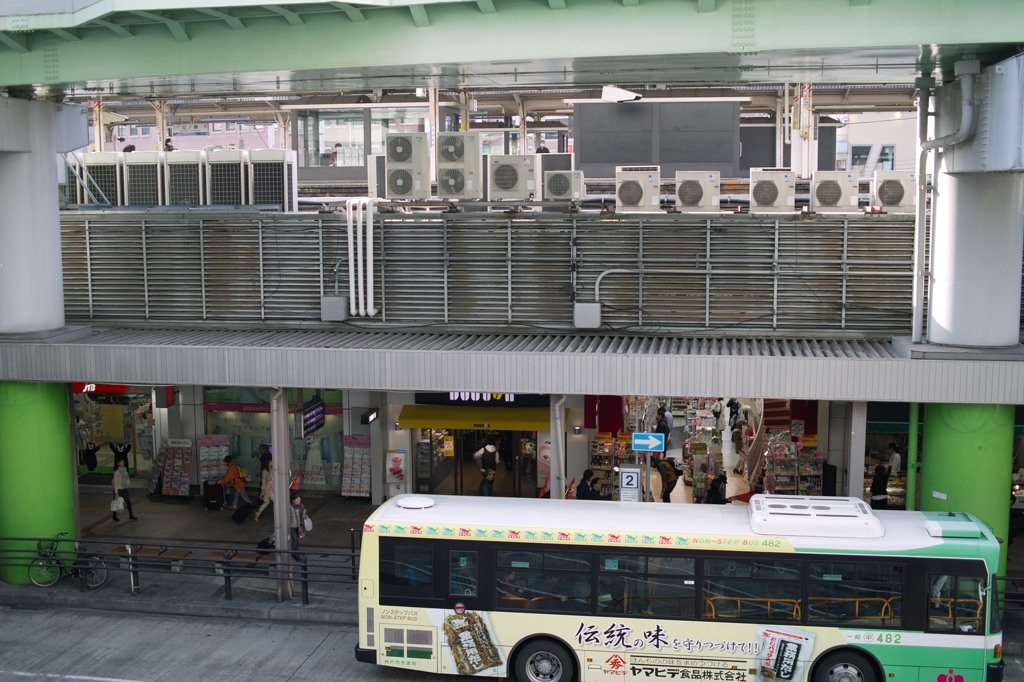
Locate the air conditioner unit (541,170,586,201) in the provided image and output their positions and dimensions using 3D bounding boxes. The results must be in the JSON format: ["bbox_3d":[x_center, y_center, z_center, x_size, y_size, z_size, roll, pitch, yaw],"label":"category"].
[{"bbox_3d":[1.140,-3.410,25.526,0.805,0.598,0.310,1,7,8],"label":"air conditioner unit"}]

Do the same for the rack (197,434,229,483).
[{"bbox_3d":[-8.108,3.395,31.565,0.840,1.720,0.450,-1,6,-6],"label":"rack"}]

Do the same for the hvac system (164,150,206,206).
[{"bbox_3d":[-7.320,-3.581,26.713,0.900,1.500,0.720,1,6,10],"label":"hvac system"}]

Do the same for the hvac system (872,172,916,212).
[{"bbox_3d":[8.145,-3.144,24.667,0.893,0.876,0.330,1,7,8],"label":"hvac system"}]

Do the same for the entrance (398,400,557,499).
[{"bbox_3d":[-0.683,3.017,29.715,4.282,2.632,0.900,1,7,8],"label":"entrance"}]

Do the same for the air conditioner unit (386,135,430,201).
[{"bbox_3d":[-2.170,-3.712,24.838,0.905,1.385,0.330,1,6,10],"label":"air conditioner unit"}]

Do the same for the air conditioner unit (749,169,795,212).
[{"bbox_3d":[5.505,-3.141,24.617,0.908,0.885,0.340,1,6,10],"label":"air conditioner unit"}]

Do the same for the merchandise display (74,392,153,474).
[{"bbox_3d":[-11.877,2.773,34.865,2.250,2.380,0.600,1,6,10],"label":"merchandise display"}]

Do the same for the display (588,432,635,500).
[{"bbox_3d":[2.713,3.427,31.522,1.220,1.820,0.450,1,6,10],"label":"display"}]

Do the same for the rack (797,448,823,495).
[{"bbox_3d":[7.367,3.537,28.803,0.564,1.804,0.450,1,7,8],"label":"rack"}]

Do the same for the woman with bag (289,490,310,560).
[{"bbox_3d":[-4.737,4.105,25.834,0.420,1.560,0.500,5,8,38],"label":"woman with bag"}]

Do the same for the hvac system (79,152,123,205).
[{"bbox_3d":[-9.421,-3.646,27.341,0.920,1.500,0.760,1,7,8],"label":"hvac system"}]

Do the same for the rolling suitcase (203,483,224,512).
[{"bbox_3d":[-7.772,4.003,30.390,0.500,0.770,0.330,0,6,0],"label":"rolling suitcase"}]

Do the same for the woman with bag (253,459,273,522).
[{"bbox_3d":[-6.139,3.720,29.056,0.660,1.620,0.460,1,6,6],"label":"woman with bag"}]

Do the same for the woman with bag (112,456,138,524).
[{"bbox_3d":[-9.746,3.709,29.225,0.580,1.620,0.460,3,7,24],"label":"woman with bag"}]

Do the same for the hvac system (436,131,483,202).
[{"bbox_3d":[-1.145,-3.876,25.807,0.940,1.430,0.330,1,7,8],"label":"hvac system"}]

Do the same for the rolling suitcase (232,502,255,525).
[{"bbox_3d":[-6.645,4.274,28.800,0.500,0.230,0.350,-42,-2,12],"label":"rolling suitcase"}]

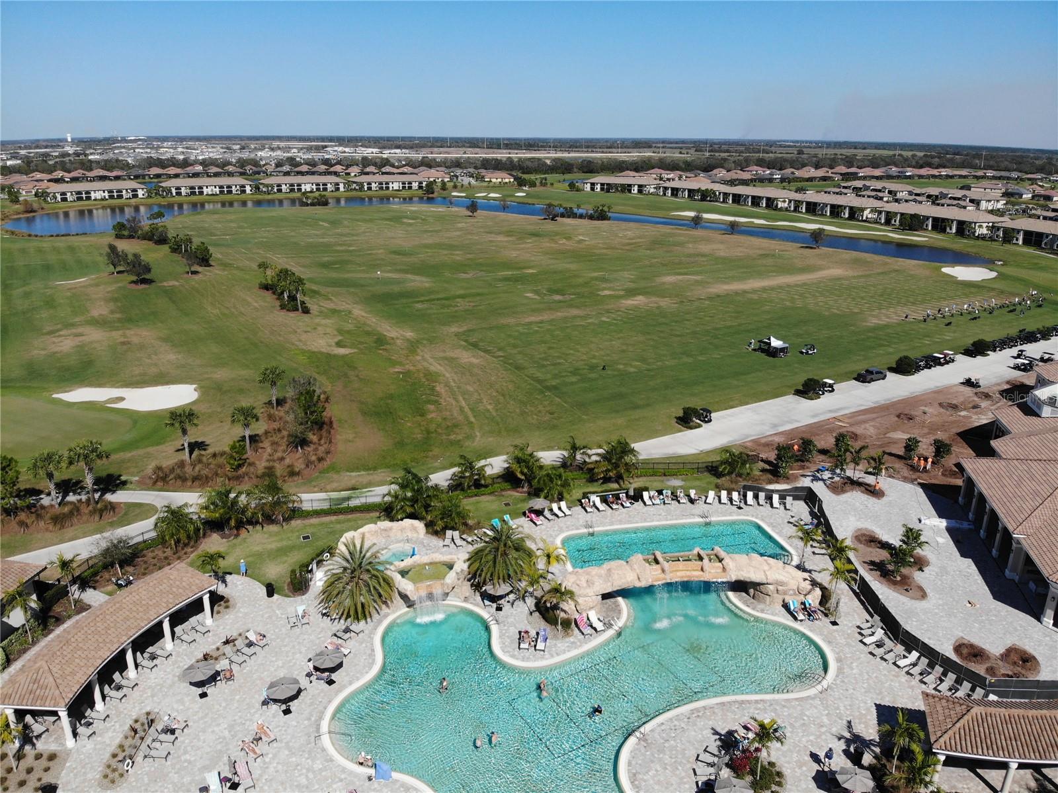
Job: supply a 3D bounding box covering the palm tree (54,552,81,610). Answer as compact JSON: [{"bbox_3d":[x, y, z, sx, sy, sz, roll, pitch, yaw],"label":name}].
[{"bbox_3d":[-42.487,17.073,67.536,2.700,5.900,2.700,1,19,0],"label":"palm tree"}]

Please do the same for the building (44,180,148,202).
[{"bbox_3d":[-267.537,-127.437,455.312,55.000,9.800,17.000,-10,22,-28],"label":"building"}]

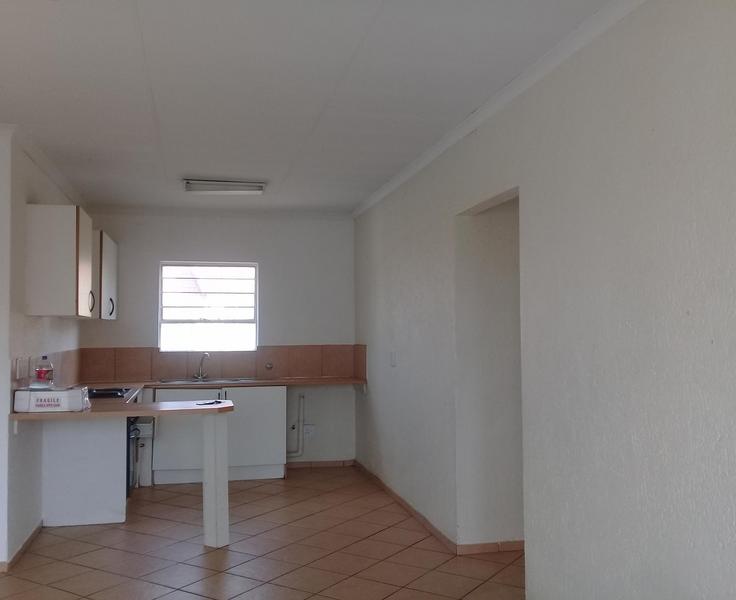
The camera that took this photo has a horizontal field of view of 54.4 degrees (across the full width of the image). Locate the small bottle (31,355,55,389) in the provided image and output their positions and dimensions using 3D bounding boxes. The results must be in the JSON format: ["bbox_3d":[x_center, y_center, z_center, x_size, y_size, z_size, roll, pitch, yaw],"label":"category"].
[{"bbox_3d":[-2.067,0.459,4.568,0.126,0.223,0.126,0,-3,-13],"label":"small bottle"}]

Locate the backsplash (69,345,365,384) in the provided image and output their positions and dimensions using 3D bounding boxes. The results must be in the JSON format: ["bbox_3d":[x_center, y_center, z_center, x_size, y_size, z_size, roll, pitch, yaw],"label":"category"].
[{"bbox_3d":[-1.415,0.624,7.033,2.643,0.338,0.025,0,-3,-13],"label":"backsplash"}]

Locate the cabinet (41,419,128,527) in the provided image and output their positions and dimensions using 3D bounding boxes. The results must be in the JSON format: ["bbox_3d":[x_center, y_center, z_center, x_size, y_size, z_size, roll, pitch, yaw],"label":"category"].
[{"bbox_3d":[-2.117,1.202,5.487,0.570,0.873,0.619,0,-3,-13],"label":"cabinet"}]

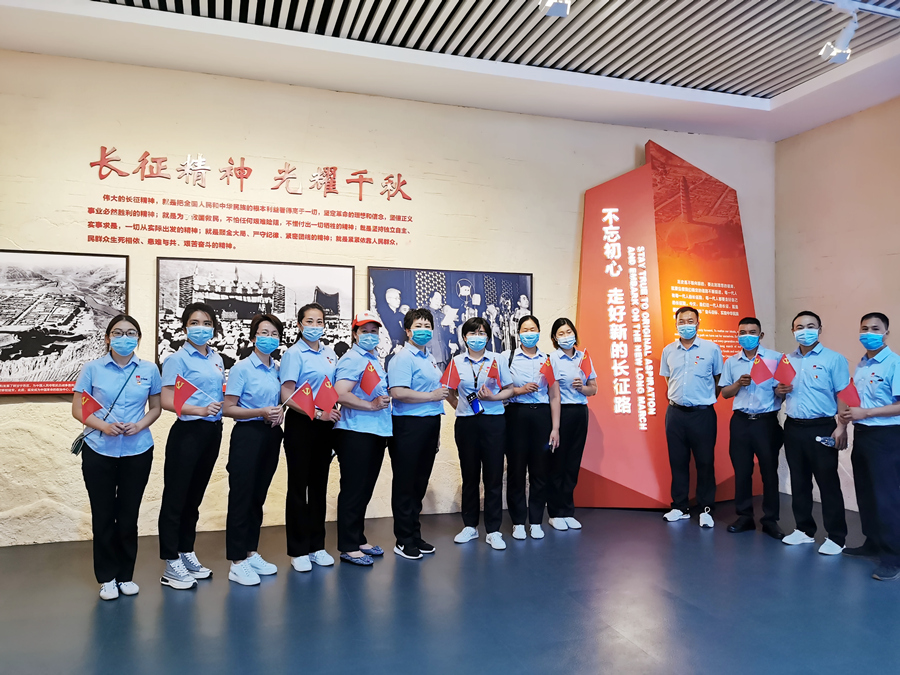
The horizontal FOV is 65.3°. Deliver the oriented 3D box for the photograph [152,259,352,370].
[{"bbox_3d":[-1.495,-0.088,5.502,1.495,1.000,0.045,1,-1,-18],"label":"photograph"}]

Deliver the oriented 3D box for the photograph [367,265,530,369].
[{"bbox_3d":[0.024,-0.070,5.993,1.476,1.000,0.045,1,-1,-18],"label":"photograph"}]

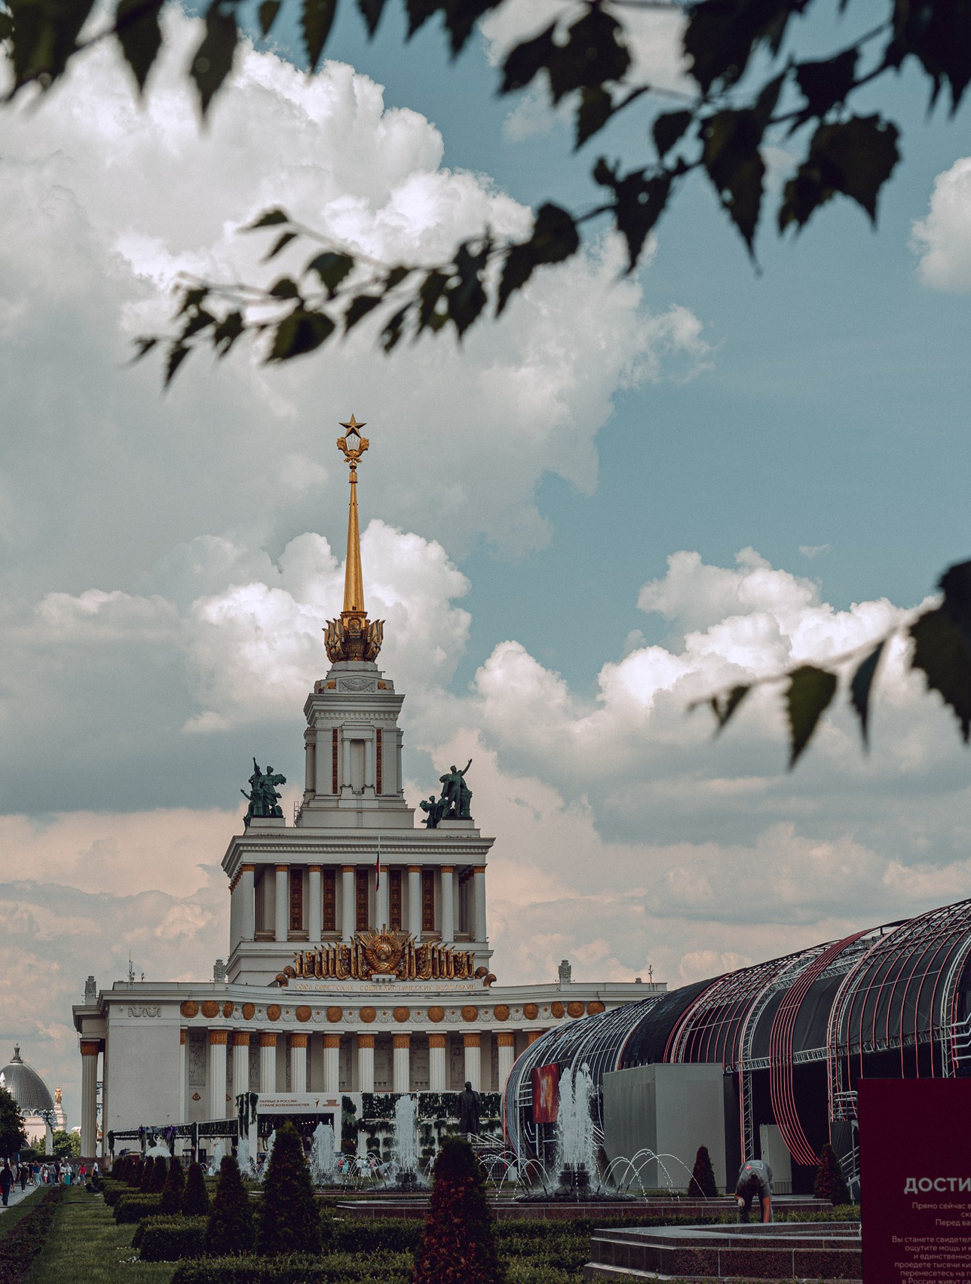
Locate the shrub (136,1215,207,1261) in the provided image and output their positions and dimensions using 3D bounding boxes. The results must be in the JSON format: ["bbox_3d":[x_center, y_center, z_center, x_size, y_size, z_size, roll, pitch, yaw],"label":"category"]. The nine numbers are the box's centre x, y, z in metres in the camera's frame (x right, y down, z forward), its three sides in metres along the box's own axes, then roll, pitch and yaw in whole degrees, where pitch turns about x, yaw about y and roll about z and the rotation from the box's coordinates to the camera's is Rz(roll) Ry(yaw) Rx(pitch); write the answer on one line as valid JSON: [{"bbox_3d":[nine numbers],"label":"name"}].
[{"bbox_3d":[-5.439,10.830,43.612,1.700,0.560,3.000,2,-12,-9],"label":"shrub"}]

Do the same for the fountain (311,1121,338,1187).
[{"bbox_3d":[-6.010,19.153,90.235,1.100,2.500,1.100,2,-12,-9],"label":"fountain"}]

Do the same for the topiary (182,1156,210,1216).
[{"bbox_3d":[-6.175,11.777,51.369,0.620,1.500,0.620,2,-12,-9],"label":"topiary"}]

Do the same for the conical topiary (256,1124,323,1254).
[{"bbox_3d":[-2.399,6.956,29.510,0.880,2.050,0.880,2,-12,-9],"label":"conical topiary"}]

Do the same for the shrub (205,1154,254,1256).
[{"bbox_3d":[-4.389,9.697,41.373,0.844,1.714,0.844,1,-12,-9],"label":"shrub"}]

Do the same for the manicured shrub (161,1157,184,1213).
[{"bbox_3d":[-9.753,16.967,75.302,0.749,1.786,0.749,1,-12,-9],"label":"manicured shrub"}]

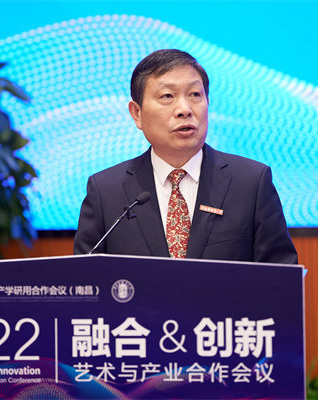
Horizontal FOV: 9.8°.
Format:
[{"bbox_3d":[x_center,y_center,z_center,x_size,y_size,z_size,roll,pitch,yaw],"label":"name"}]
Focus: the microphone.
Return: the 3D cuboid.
[{"bbox_3d":[-0.090,0.054,4.100,0.190,0.160,0.045,0,0,-44],"label":"microphone"}]

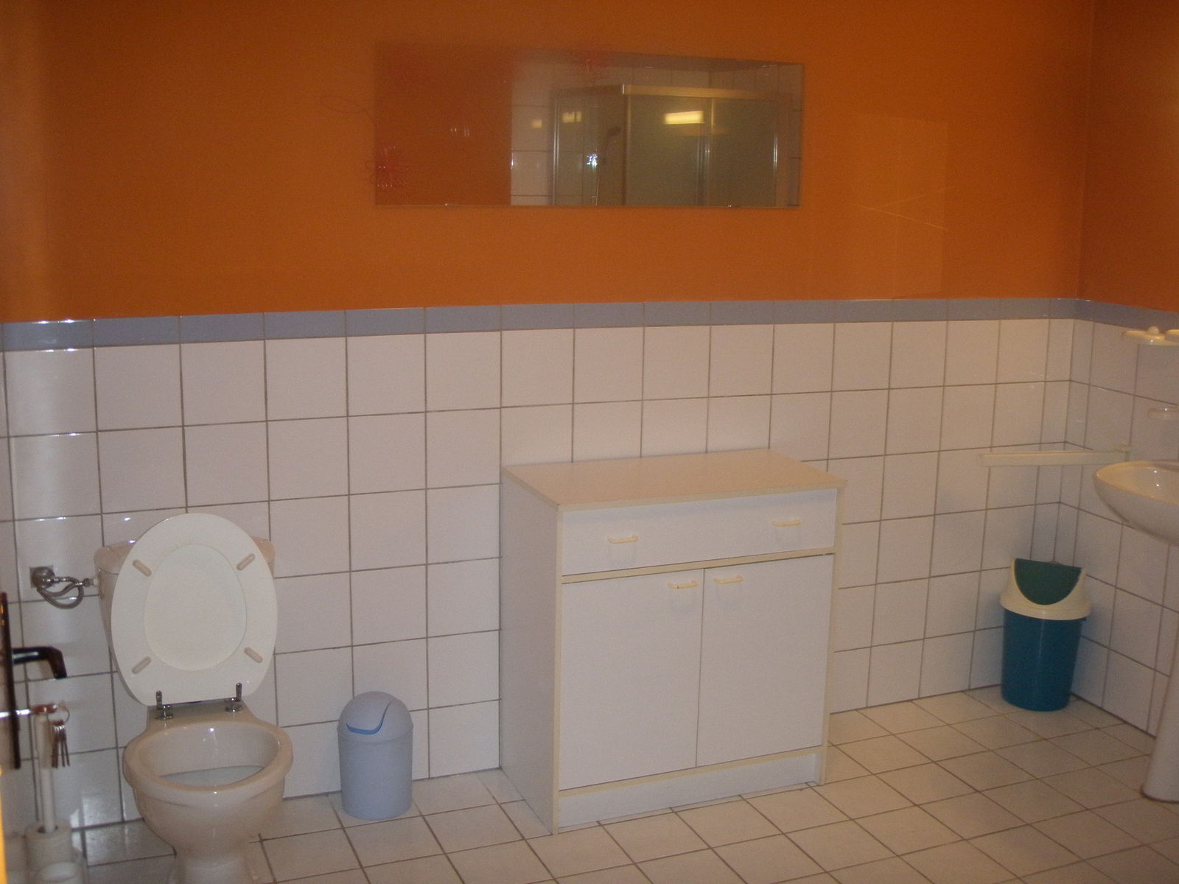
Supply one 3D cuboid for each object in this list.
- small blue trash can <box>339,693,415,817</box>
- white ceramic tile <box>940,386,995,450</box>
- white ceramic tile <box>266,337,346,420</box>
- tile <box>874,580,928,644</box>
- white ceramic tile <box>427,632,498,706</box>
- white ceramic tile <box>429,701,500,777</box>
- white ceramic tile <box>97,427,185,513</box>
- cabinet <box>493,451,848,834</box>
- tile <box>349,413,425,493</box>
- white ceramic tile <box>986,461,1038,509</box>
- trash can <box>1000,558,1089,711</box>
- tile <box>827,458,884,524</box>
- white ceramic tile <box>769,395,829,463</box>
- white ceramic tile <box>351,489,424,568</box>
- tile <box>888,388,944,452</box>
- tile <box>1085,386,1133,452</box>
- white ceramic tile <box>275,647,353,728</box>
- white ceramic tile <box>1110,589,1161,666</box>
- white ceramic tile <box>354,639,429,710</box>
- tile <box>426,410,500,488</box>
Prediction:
[{"bbox_3d":[-0.545,0.786,3.302,0.191,0.300,0.191,1,11,0],"label":"small blue trash can"},{"bbox_3d":[1.151,-0.073,3.937,0.200,0.200,0.010,-4,12,-22],"label":"white ceramic tile"},{"bbox_3d":[-0.690,-0.154,3.152,0.199,0.199,0.010,-4,12,-22],"label":"white ceramic tile"},{"bbox_3d":[0.958,0.522,3.985,0.198,0.198,0.010,-4,12,-22],"label":"tile"},{"bbox_3d":[-0.336,0.607,3.471,0.199,0.199,0.010,-4,12,-22],"label":"white ceramic tile"},{"bbox_3d":[-0.336,0.800,3.499,0.199,0.199,0.010,-4,12,-22],"label":"white ceramic tile"},{"bbox_3d":[-1.053,0.064,3.046,0.198,0.198,0.010,-4,12,-22],"label":"white ceramic tile"},{"bbox_3d":[0.214,0.503,3.432,0.799,0.857,0.421,-4,12,-22],"label":"cabinet"},{"bbox_3d":[-0.511,0.031,3.269,0.198,0.198,0.010,-4,13,-22],"label":"tile"},{"bbox_3d":[1.327,0.109,4.051,0.200,0.200,0.010,-4,12,-22],"label":"white ceramic tile"},{"bbox_3d":[1.414,0.589,4.043,0.272,0.460,0.272,7,13,29],"label":"trash can"},{"bbox_3d":[0.783,0.144,3.827,0.199,0.199,0.010,-4,12,-22],"label":"tile"},{"bbox_3d":[0.603,-0.040,3.713,0.199,0.199,0.010,-4,12,-22],"label":"white ceramic tile"},{"bbox_3d":[-0.515,0.227,3.316,0.199,0.199,0.010,-4,12,-22],"label":"white ceramic tile"},{"bbox_3d":[0.971,-0.062,3.862,0.200,0.200,0.010,-4,12,-22],"label":"tile"},{"bbox_3d":[1.574,-0.059,3.916,0.010,0.200,0.200,-3,12,-21],"label":"tile"},{"bbox_3d":[-0.702,0.627,3.319,0.198,0.198,0.010,-4,13,-22],"label":"white ceramic tile"},{"bbox_3d":[1.641,0.555,3.874,0.010,0.199,0.199,-4,12,-22],"label":"white ceramic tile"},{"bbox_3d":[-0.518,0.617,3.386,0.198,0.198,0.010,-4,12,-22],"label":"white ceramic tile"},{"bbox_3d":[-0.326,0.019,3.343,0.198,0.198,0.010,-4,13,-22],"label":"tile"}]

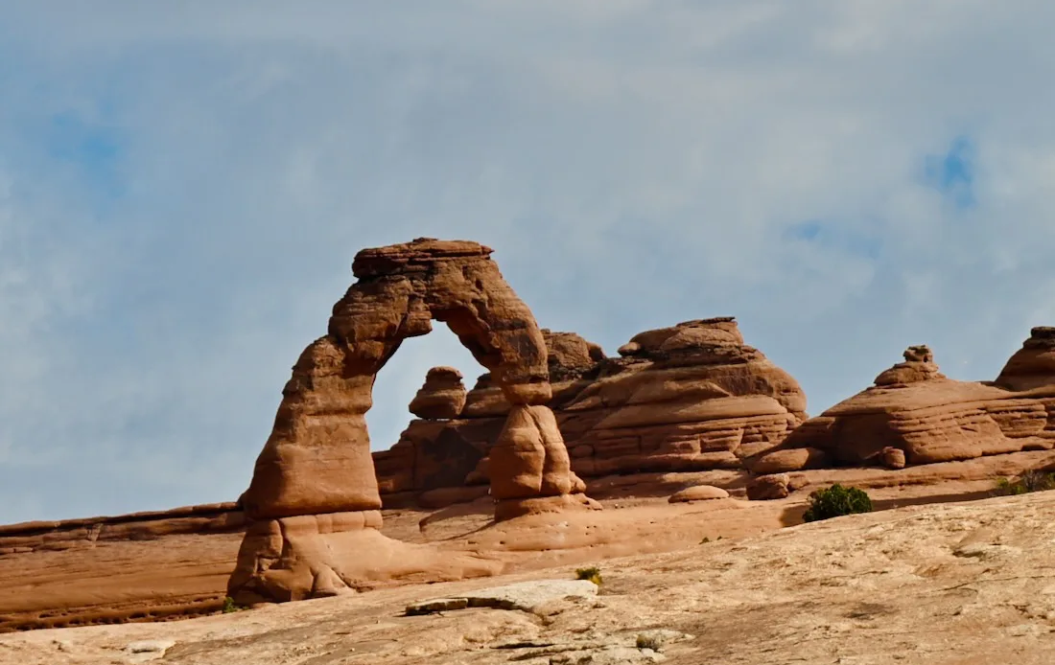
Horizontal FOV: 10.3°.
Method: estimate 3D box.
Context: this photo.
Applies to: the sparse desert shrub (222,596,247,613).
[{"bbox_3d":[-17.801,16.553,355.000,1.510,1.100,1.280,0,-2,0],"label":"sparse desert shrub"}]

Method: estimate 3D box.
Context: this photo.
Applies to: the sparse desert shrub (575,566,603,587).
[{"bbox_3d":[3.535,13.976,335.000,1.530,1.260,1.300,0,-2,0],"label":"sparse desert shrub"}]

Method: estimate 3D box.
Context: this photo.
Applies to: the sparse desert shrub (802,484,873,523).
[{"bbox_3d":[18.259,10.160,345.000,4.180,2.540,3.550,0,-2,0],"label":"sparse desert shrub"}]

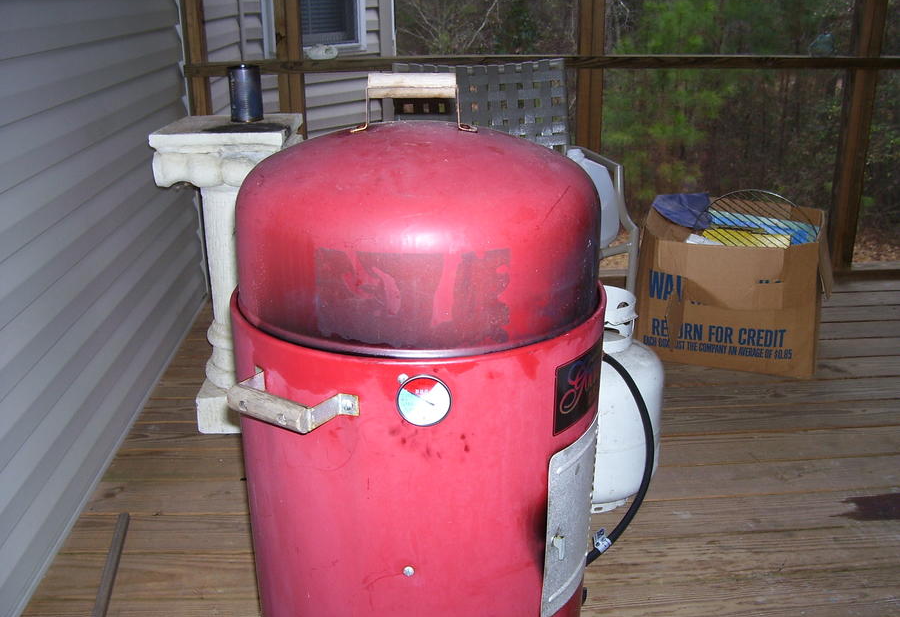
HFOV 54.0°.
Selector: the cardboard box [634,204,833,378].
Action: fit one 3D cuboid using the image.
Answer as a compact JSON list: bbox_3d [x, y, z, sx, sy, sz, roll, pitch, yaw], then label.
[{"bbox_3d":[0.848,-0.072,2.667,0.485,0.385,0.400,5,21,15],"label":"cardboard box"}]

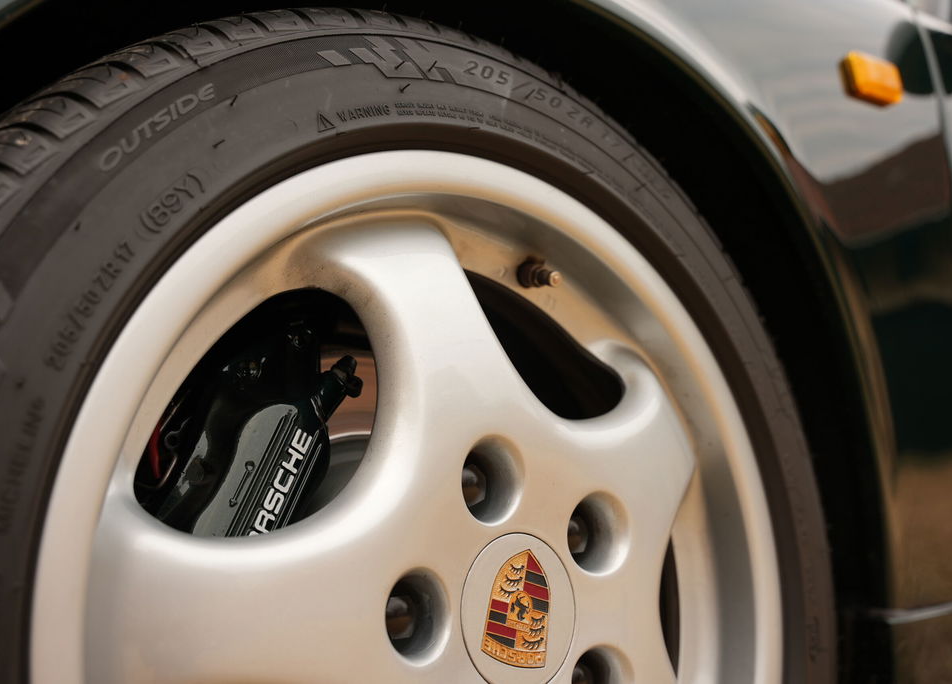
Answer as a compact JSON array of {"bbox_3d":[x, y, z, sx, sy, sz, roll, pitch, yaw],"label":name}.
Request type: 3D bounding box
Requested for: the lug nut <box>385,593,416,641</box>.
[{"bbox_3d":[-0.041,0.125,0.521,0.022,0.022,0.025,3,-12,-42],"label":"lug nut"}]

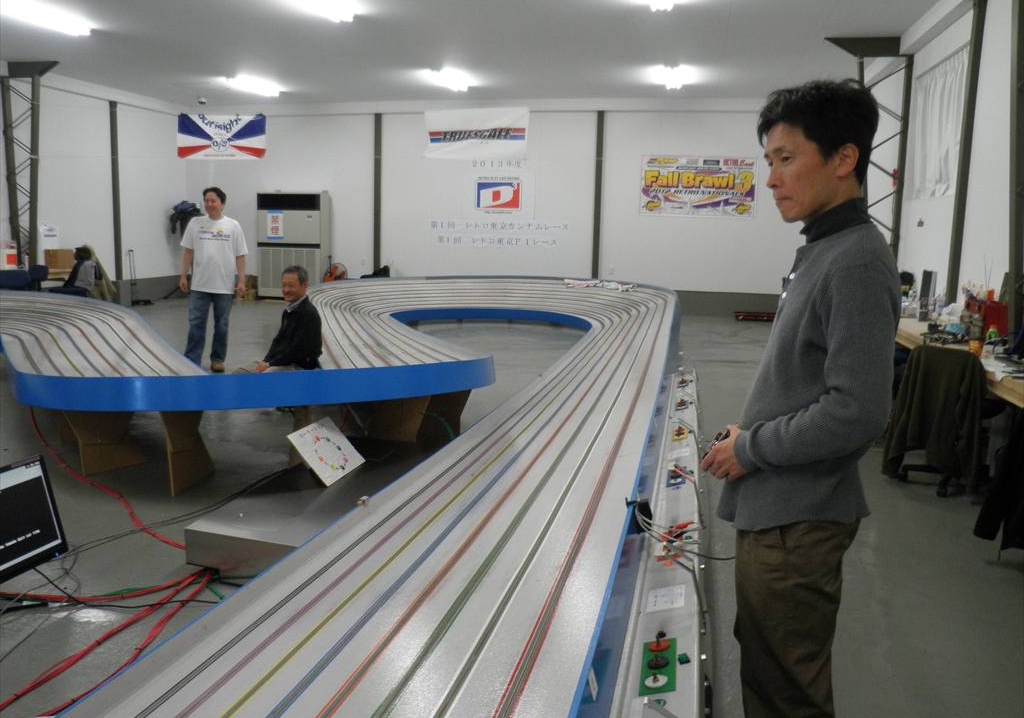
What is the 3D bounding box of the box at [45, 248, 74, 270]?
[{"bbox_3d":[-6.616,-1.466,12.110,0.350,0.290,0.270,-5,11,-36],"label":"box"}]

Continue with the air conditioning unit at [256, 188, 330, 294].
[{"bbox_3d":[-3.865,-1.982,14.777,1.180,1.880,0.480,3,9,12],"label":"air conditioning unit"}]

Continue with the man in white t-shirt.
[{"bbox_3d":[-2.756,-0.732,7.705,0.570,1.690,0.360,-2,9,-20],"label":"man in white t-shirt"}]

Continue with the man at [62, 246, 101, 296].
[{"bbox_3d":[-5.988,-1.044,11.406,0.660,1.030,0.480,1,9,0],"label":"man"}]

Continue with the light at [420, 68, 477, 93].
[{"bbox_3d":[-0.916,-4.060,12.123,0.300,0.110,1.250,3,9,12],"label":"light"}]

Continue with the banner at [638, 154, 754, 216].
[{"bbox_3d":[3.086,-2.843,13.725,1.850,0.965,0.030,3,9,12],"label":"banner"}]

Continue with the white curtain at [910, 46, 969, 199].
[{"bbox_3d":[4.028,-2.193,7.817,0.100,1.280,1.720,3,9,12],"label":"white curtain"}]

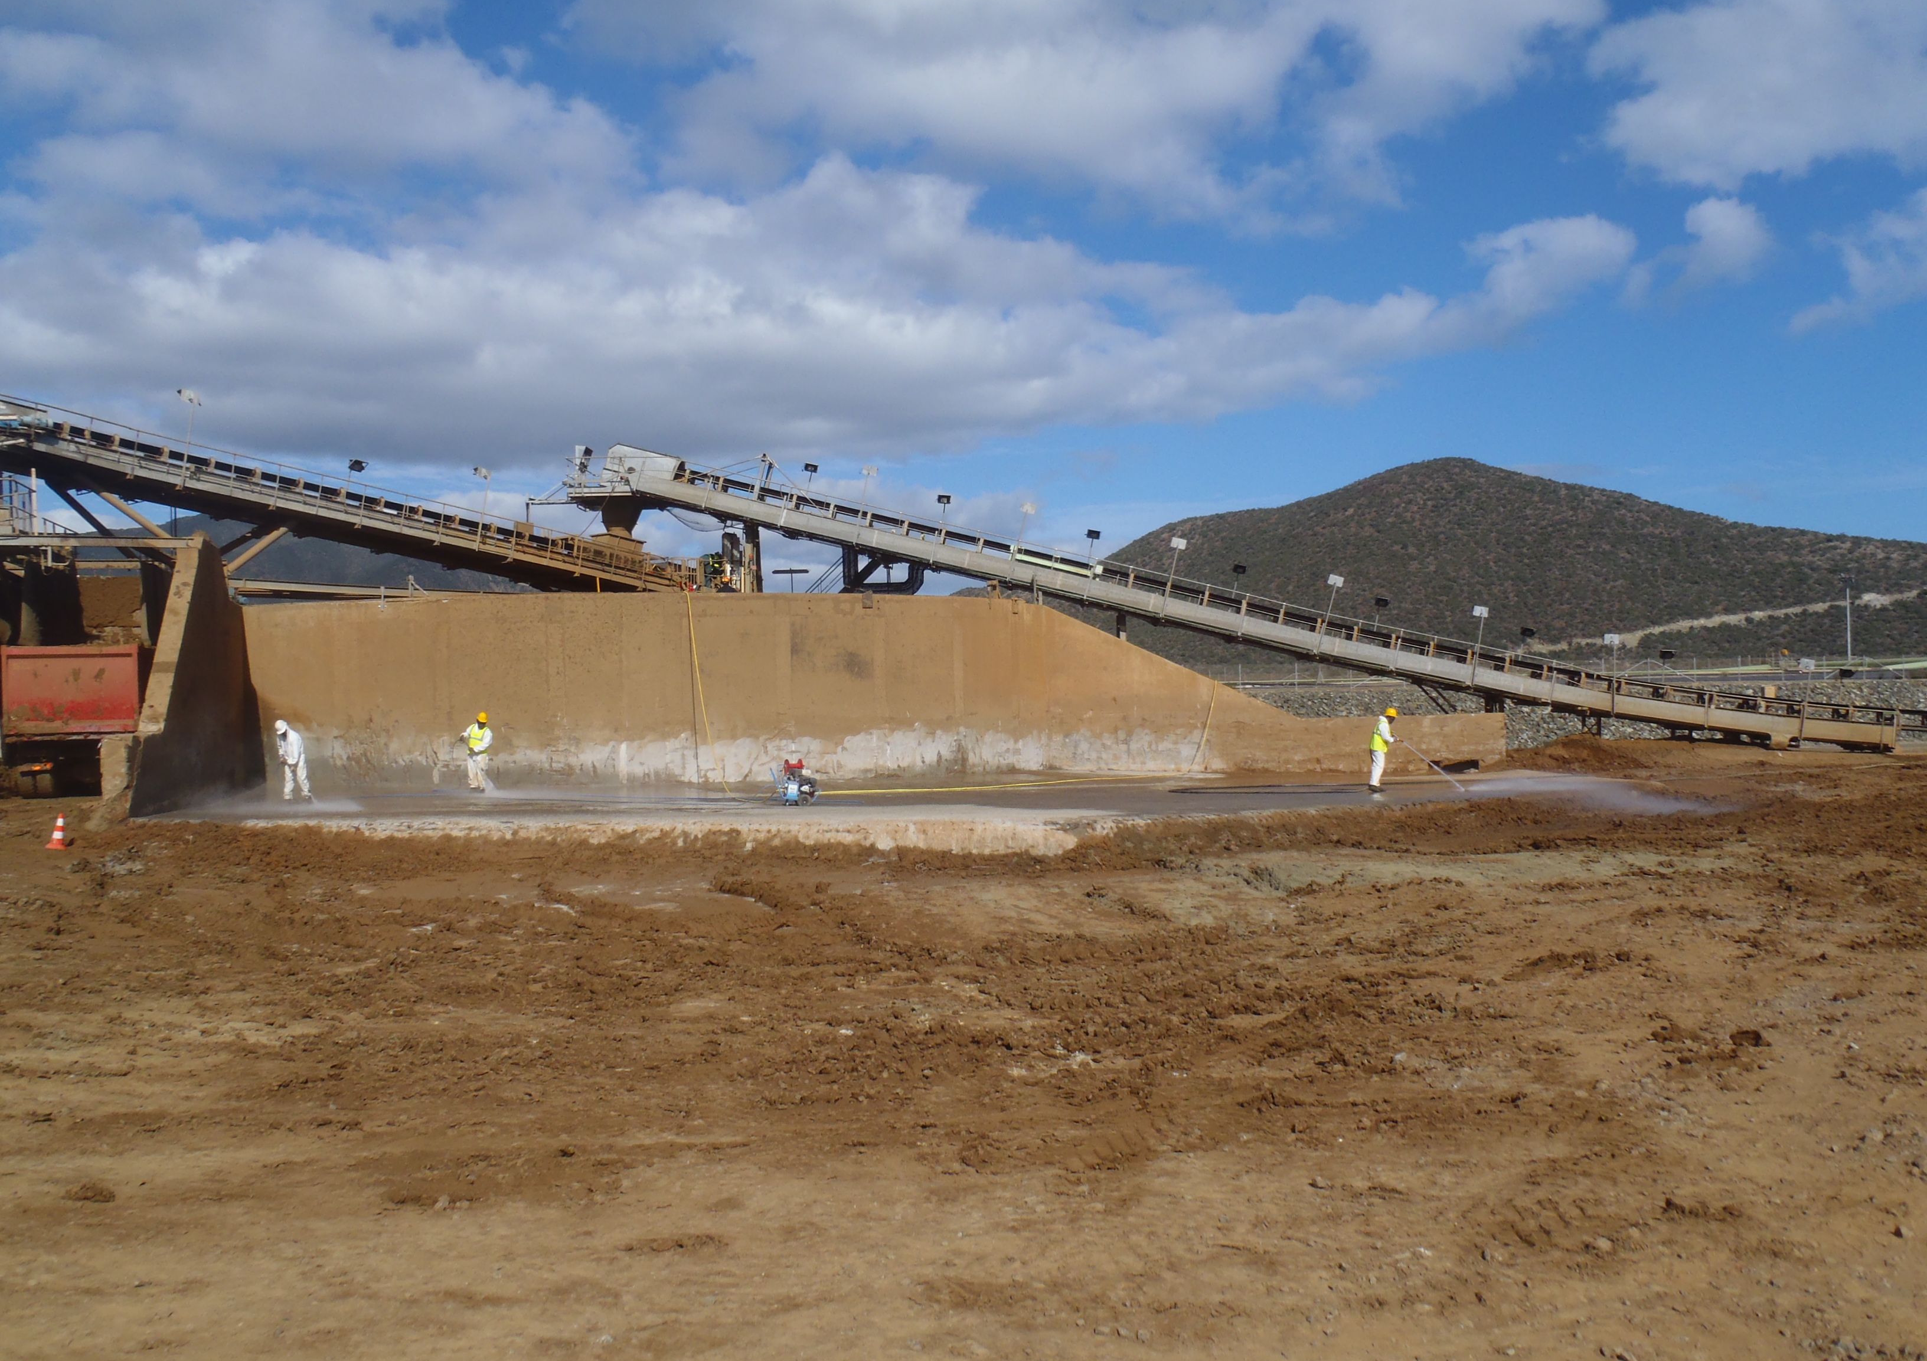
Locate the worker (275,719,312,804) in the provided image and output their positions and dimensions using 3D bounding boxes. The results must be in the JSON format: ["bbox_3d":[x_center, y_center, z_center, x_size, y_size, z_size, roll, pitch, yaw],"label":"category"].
[{"bbox_3d":[-14.180,1.705,33.000,0.650,1.730,0.580,0,0,34],"label":"worker"}]

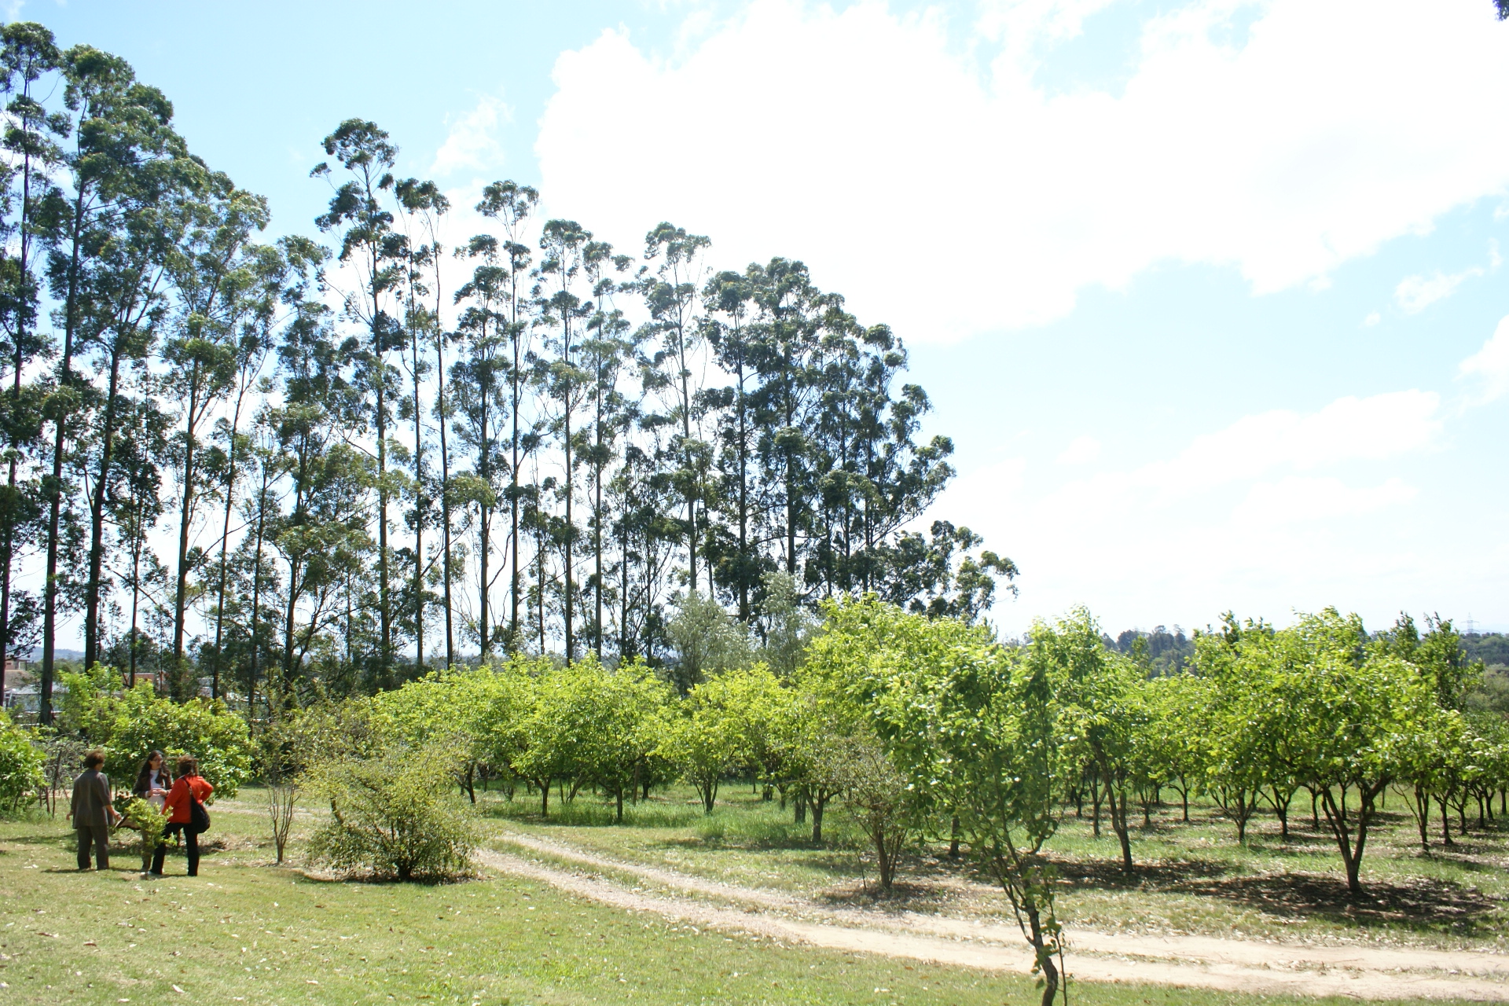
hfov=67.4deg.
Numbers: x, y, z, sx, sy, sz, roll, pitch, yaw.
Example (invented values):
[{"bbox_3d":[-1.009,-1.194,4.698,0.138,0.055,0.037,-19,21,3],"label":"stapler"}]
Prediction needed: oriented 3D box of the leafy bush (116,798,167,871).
[{"bbox_3d":[-8.452,4.588,15.648,0.685,1.030,0.620,3,-9,-28],"label":"leafy bush"}]

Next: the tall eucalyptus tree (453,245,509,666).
[{"bbox_3d":[-14.253,-1.845,59.004,2.790,25.500,2.790,1,-8,-14],"label":"tall eucalyptus tree"}]

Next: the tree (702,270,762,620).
[{"bbox_3d":[-1.552,-1.477,79.937,4.300,31.194,4.300,-1,-8,-1],"label":"tree"}]

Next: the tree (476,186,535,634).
[{"bbox_3d":[-13.269,-3.416,60.254,3.160,28.920,3.160,1,-8,-12],"label":"tree"}]

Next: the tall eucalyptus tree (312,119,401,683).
[{"bbox_3d":[-19.749,-4.660,56.130,4.060,30.460,4.060,2,-8,-20],"label":"tall eucalyptus tree"}]

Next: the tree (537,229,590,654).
[{"bbox_3d":[-11.916,-2.708,70.537,3.600,31.378,3.600,1,-8,-10],"label":"tree"}]

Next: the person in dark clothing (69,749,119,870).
[{"bbox_3d":[-9.216,4.291,15.812,0.480,1.630,0.380,0,-8,-5],"label":"person in dark clothing"}]

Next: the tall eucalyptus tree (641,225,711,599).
[{"bbox_3d":[-5.226,-2.872,75.088,4.400,32.748,4.400,0,-8,-4],"label":"tall eucalyptus tree"}]

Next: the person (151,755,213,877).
[{"bbox_3d":[-7.928,4.328,15.675,0.500,1.630,0.550,-6,-9,35],"label":"person"}]

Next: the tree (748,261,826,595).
[{"bbox_3d":[2.041,-1.863,72.068,4.690,28.580,4.690,-1,-8,2],"label":"tree"}]

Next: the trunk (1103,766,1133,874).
[{"bbox_3d":[4.772,4.162,14.849,0.387,1.360,0.300,-3,-8,17],"label":"trunk"}]

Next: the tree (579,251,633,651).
[{"bbox_3d":[-9.614,-2.221,73.494,3.600,31.148,3.600,0,-8,-7],"label":"tree"}]

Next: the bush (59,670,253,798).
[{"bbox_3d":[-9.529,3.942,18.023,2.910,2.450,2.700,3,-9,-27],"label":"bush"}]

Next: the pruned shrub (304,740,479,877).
[{"bbox_3d":[-4.803,4.065,14.970,2.121,1.762,2.100,2,-8,-17],"label":"pruned shrub"}]

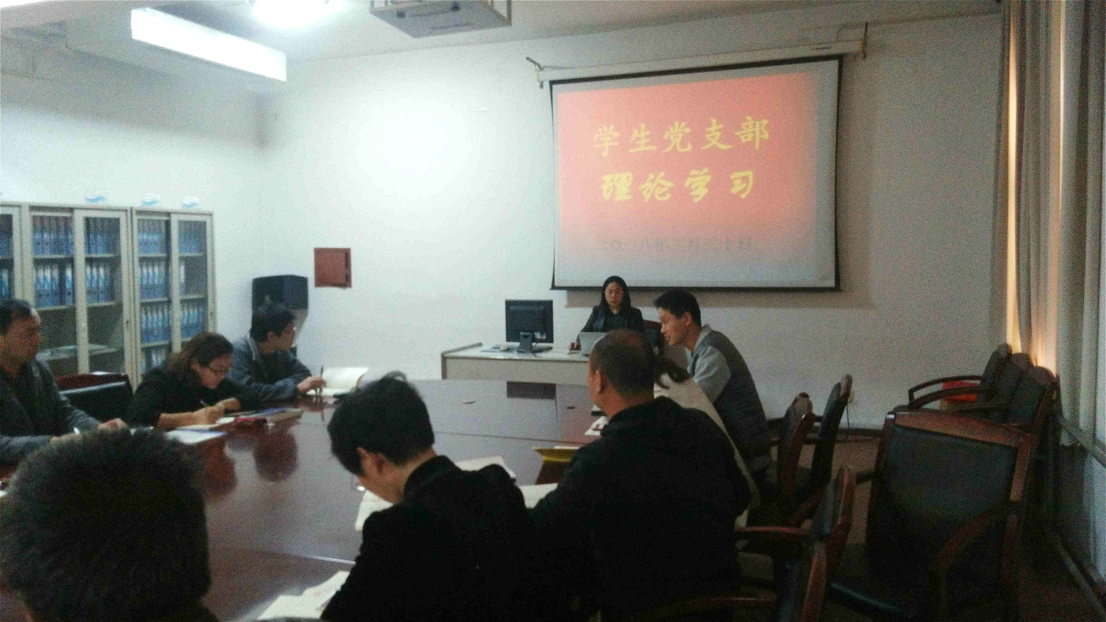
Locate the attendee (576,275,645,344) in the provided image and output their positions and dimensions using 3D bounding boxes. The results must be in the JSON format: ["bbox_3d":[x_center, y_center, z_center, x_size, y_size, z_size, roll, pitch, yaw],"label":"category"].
[{"bbox_3d":[0.441,0.393,6.050,0.500,1.280,0.680,2,5,26],"label":"attendee"}]

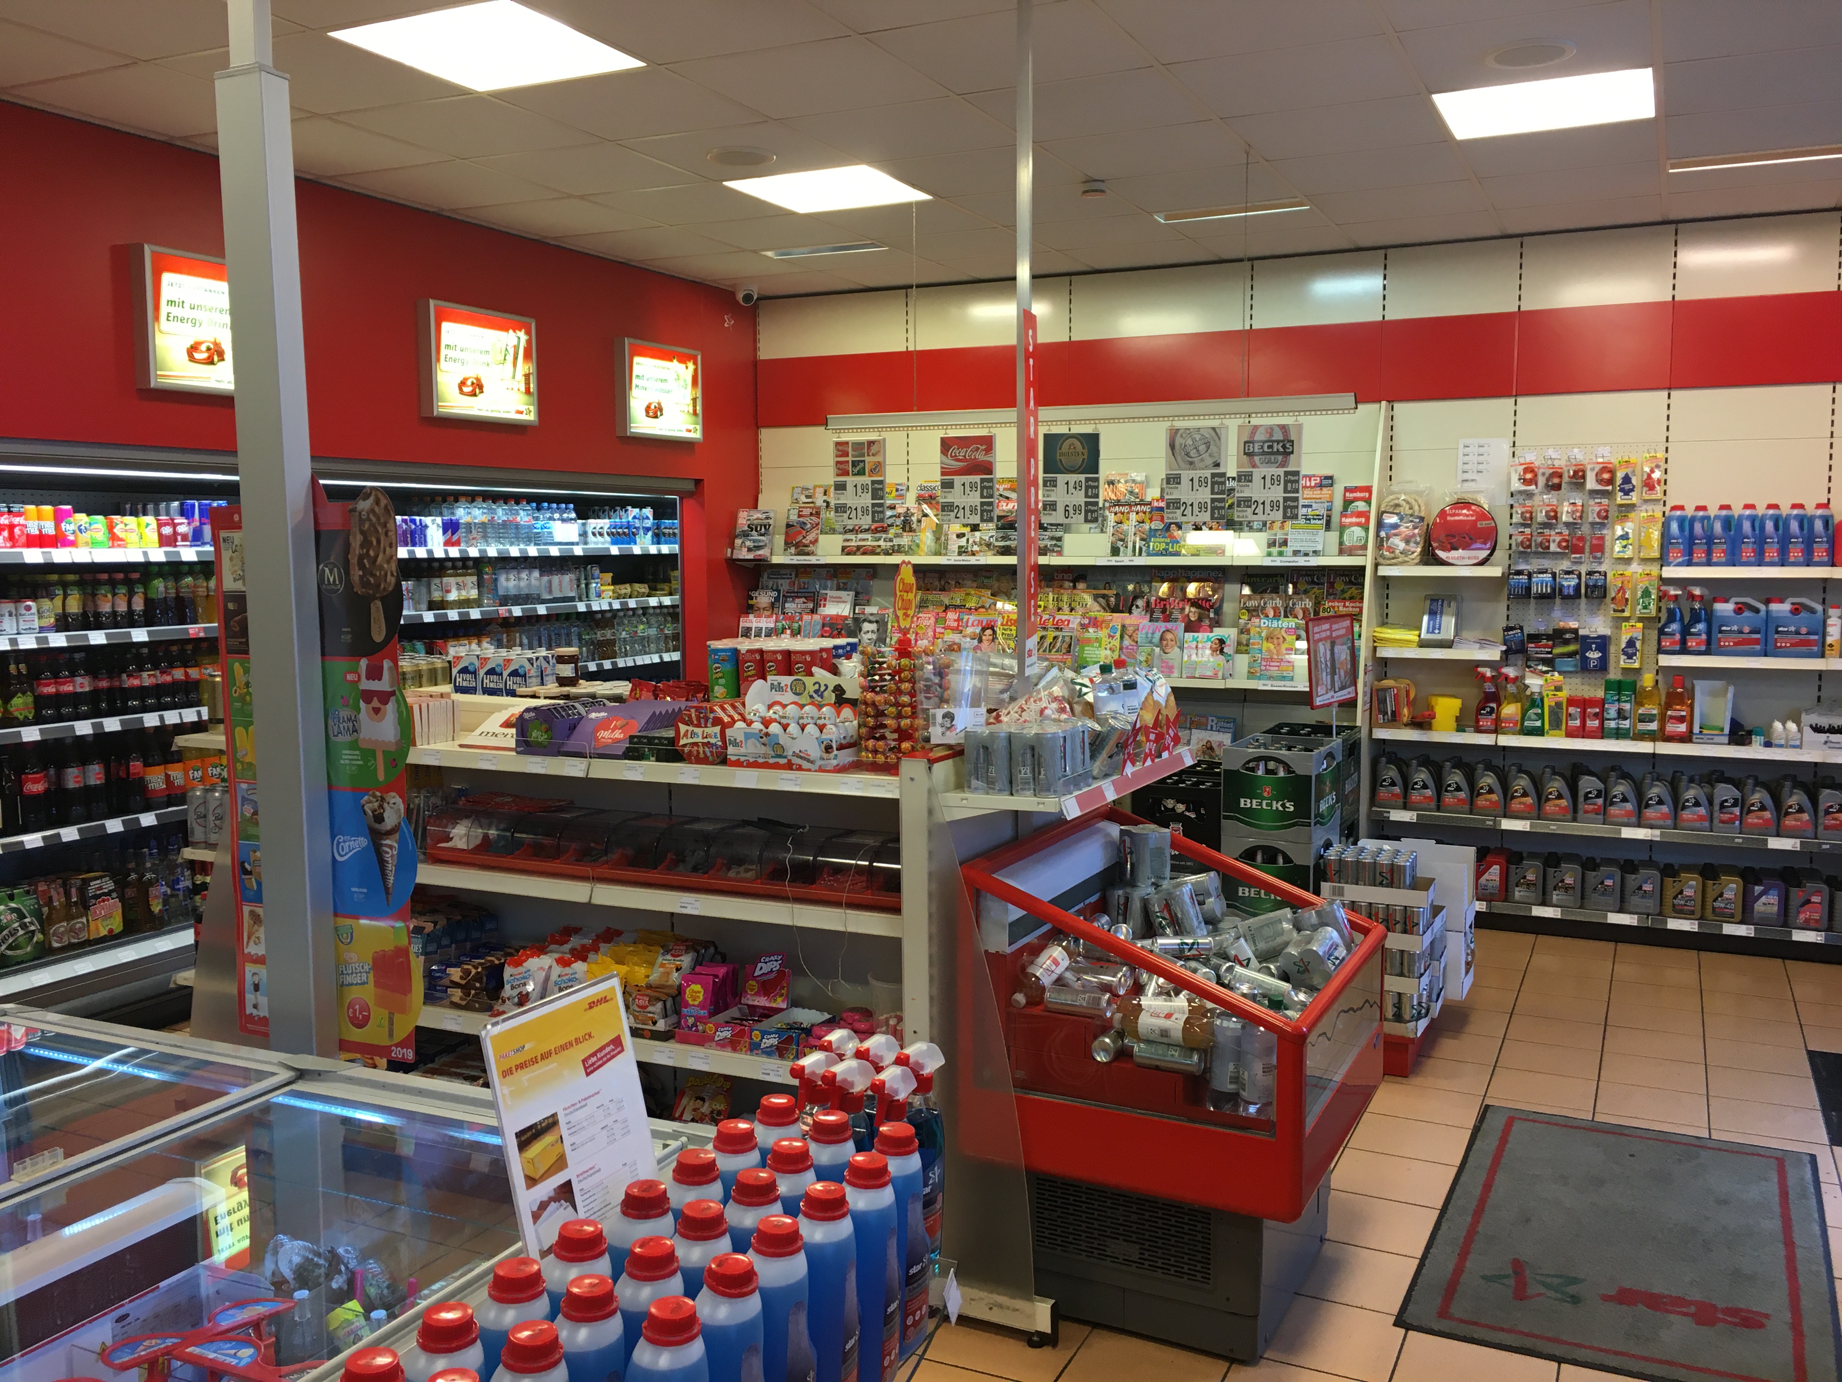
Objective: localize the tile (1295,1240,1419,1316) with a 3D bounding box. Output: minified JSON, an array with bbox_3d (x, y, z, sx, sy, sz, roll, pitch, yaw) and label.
[{"bbox_3d":[0.996,1.352,3.557,0.300,0.010,0.300,2,6,26],"label":"tile"}]

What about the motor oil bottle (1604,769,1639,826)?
[{"bbox_3d":[2.955,0.451,6.503,0.120,0.220,0.068,3,6,25],"label":"motor oil bottle"}]

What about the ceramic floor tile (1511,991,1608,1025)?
[{"bbox_3d":[2.303,1.145,5.543,0.298,0.010,0.298,2,6,26],"label":"ceramic floor tile"}]

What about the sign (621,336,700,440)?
[{"bbox_3d":[-1.267,-1.448,7.508,0.075,0.456,0.607,2,6,26],"label":"sign"}]

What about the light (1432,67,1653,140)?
[{"bbox_3d":[1.910,-1.798,4.711,0.600,0.050,0.600,3,6,25],"label":"light"}]

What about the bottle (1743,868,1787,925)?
[{"bbox_3d":[3.415,0.826,6.238,0.143,0.230,0.065,2,6,26],"label":"bottle"}]

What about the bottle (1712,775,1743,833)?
[{"bbox_3d":[3.330,0.467,6.371,0.104,0.230,0.070,3,7,26],"label":"bottle"}]

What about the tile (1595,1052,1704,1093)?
[{"bbox_3d":[2.312,1.208,4.870,0.298,0.010,0.298,2,6,26],"label":"tile"}]

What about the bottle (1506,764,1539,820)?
[{"bbox_3d":[2.612,0.438,6.695,0.130,0.233,0.070,2,6,26],"label":"bottle"}]

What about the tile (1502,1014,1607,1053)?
[{"bbox_3d":[2.173,1.172,5.280,0.298,0.010,0.294,3,6,26],"label":"tile"}]

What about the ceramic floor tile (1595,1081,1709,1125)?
[{"bbox_3d":[2.187,1.238,4.618,0.298,0.010,0.294,3,6,26],"label":"ceramic floor tile"}]

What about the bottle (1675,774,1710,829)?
[{"bbox_3d":[3.207,0.461,6.394,0.123,0.232,0.072,2,6,26],"label":"bottle"}]

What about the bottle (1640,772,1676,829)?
[{"bbox_3d":[3.078,0.456,6.444,0.118,0.218,0.068,3,6,25],"label":"bottle"}]

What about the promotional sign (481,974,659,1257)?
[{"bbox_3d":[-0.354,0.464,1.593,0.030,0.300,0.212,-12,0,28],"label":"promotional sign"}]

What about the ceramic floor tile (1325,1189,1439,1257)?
[{"bbox_3d":[1.119,1.316,3.804,0.298,0.010,0.298,2,6,26],"label":"ceramic floor tile"}]

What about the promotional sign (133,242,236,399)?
[{"bbox_3d":[-2.374,-1.232,5.238,0.075,0.456,0.607,2,6,26],"label":"promotional sign"}]

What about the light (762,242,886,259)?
[{"bbox_3d":[-0.444,-2.030,7.027,0.587,0.060,0.177,2,6,26],"label":"light"}]

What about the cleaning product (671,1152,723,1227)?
[{"bbox_3d":[-0.261,0.663,1.779,0.083,0.254,0.096,2,6,26],"label":"cleaning product"}]

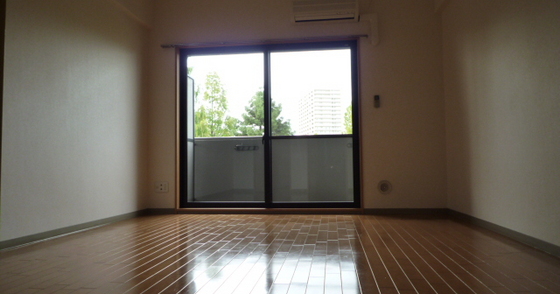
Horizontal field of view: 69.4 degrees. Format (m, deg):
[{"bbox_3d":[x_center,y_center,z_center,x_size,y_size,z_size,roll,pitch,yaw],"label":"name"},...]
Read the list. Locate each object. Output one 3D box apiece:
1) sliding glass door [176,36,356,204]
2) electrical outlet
[{"bbox_3d":[-0.145,-0.239,4.560,2.023,1.829,0.100,-1,-3,7],"label":"sliding glass door"},{"bbox_3d":[-1.331,0.454,4.548,0.166,0.123,0.012,-1,-3,7],"label":"electrical outlet"}]

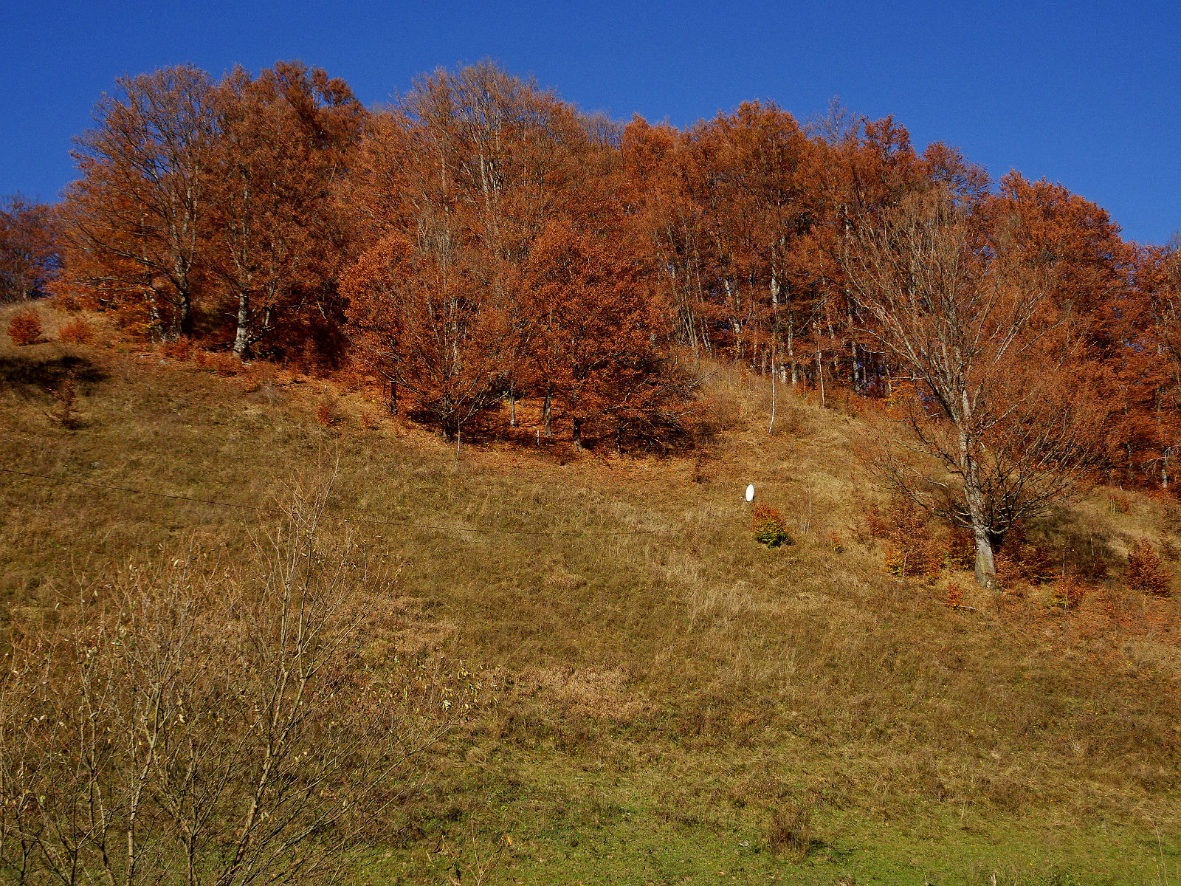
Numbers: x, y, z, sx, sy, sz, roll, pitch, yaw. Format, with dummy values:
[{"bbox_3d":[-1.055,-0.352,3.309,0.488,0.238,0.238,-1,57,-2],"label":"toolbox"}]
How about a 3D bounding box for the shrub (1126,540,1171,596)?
[{"bbox_3d":[24.087,5.375,53.000,1.950,2.430,1.850,0,-6,0],"label":"shrub"}]

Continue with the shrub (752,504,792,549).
[{"bbox_3d":[8.119,3.677,55.000,1.740,2.020,1.650,0,-6,0],"label":"shrub"}]

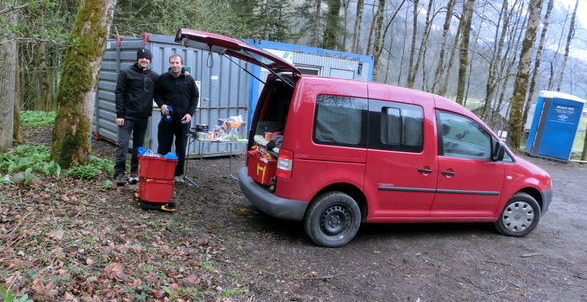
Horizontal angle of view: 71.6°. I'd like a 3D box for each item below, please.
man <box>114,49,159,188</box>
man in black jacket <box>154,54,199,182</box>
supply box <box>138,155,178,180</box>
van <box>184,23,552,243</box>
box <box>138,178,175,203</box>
[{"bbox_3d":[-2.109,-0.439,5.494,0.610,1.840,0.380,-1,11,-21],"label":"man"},{"bbox_3d":[-1.626,-0.436,5.673,0.590,1.790,0.370,0,10,-16],"label":"man in black jacket"},{"bbox_3d":[-1.632,0.193,4.900,0.450,0.260,0.380,3,11,-19],"label":"supply box"},{"bbox_3d":[1.195,-0.103,5.499,5.170,2.130,1.840,2,11,-19],"label":"van"},{"bbox_3d":[-1.640,0.479,4.870,0.430,0.270,0.370,3,11,-19],"label":"box"}]

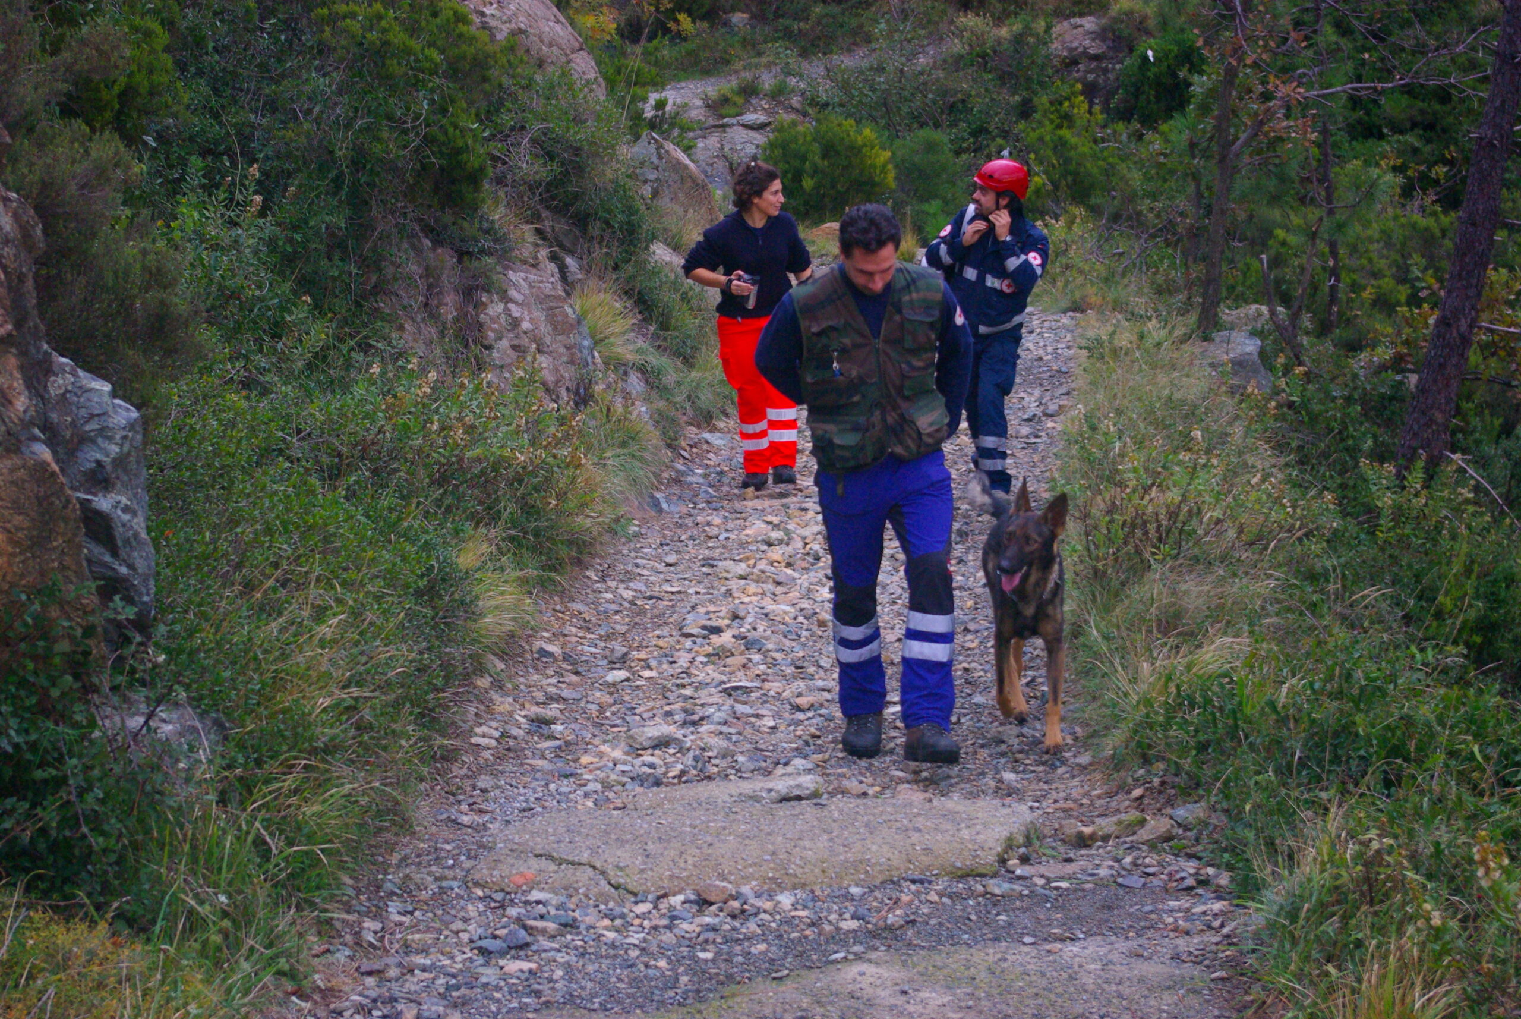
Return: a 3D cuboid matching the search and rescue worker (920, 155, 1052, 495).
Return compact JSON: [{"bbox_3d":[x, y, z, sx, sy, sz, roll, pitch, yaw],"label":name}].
[{"bbox_3d":[1.162,-0.923,17.900,0.640,1.770,0.500,0,0,22],"label":"search and rescue worker"}]

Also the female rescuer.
[{"bbox_3d":[-0.064,-0.940,17.700,0.650,1.680,0.450,0,0,-9],"label":"female rescuer"}]

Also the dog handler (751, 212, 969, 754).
[{"bbox_3d":[0.324,-0.081,10.800,0.670,1.730,0.500,0,0,-5],"label":"dog handler"}]

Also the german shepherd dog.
[{"bbox_3d":[0.845,0.330,11.300,0.320,0.860,1.100,0,0,-7],"label":"german shepherd dog"}]

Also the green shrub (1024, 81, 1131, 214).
[{"bbox_3d":[2.922,-3.311,32.000,1.000,1.250,1.000,0,0,0],"label":"green shrub"}]

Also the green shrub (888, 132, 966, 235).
[{"bbox_3d":[1.600,-3.098,33.000,0.800,1.050,0.800,0,0,0],"label":"green shrub"}]

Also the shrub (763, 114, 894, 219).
[{"bbox_3d":[0.619,-3.146,32.000,1.230,1.020,1.100,0,0,0],"label":"shrub"}]

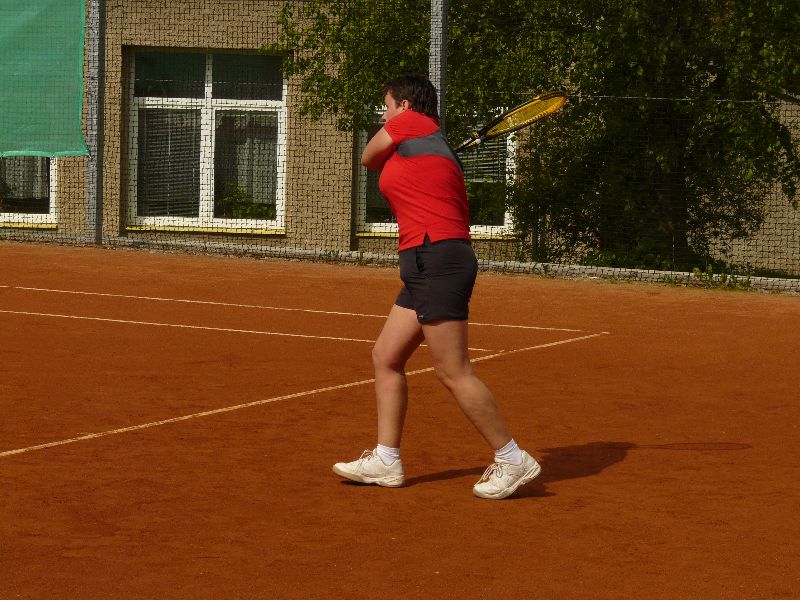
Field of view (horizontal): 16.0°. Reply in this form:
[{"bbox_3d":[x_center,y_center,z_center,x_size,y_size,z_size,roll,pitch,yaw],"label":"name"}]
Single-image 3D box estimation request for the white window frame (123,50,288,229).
[{"bbox_3d":[-1.791,-1.472,26.400,1.480,1.680,0.120,2,5,6],"label":"white window frame"}]

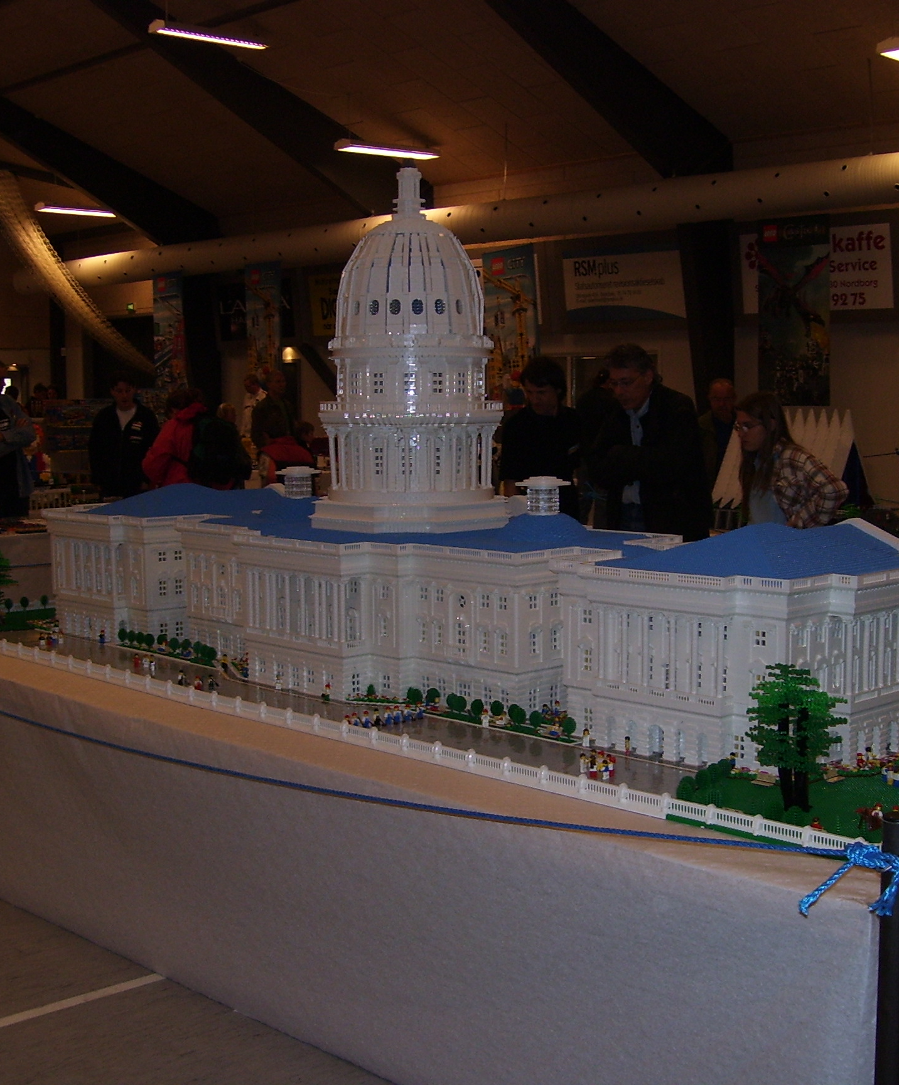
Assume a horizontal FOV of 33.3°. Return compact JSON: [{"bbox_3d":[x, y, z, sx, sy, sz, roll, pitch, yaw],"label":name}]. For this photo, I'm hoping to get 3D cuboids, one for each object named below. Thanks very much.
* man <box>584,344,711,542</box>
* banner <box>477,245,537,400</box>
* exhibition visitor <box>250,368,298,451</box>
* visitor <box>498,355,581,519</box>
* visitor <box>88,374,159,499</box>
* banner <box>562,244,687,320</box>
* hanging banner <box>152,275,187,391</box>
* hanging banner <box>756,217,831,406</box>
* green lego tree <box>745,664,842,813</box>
[{"bbox_3d":[0.909,0.032,6.852,0.560,1.820,0.420,4,7,40],"label":"man"},{"bbox_3d":[0.749,-2.762,19.000,0.920,2.000,0.020,5,8,44],"label":"banner"},{"bbox_3d":[-1.528,-0.557,13.000,0.500,1.820,0.380,-5,7,-37],"label":"exhibition visitor"},{"bbox_3d":[0.434,0.020,7.203,0.530,1.780,0.400,3,6,32],"label":"visitor"},{"bbox_3d":[-2.250,-0.265,10.400,0.520,1.760,0.360,-2,6,-12],"label":"visitor"},{"bbox_3d":[1.964,-2.933,17.082,1.704,0.832,0.050,5,12,45],"label":"banner"},{"bbox_3d":[-4.069,-3.005,21.943,0.030,1.813,0.806,-6,8,-45],"label":"hanging banner"},{"bbox_3d":[3.332,-2.226,14.564,0.030,1.813,0.806,-6,8,-45],"label":"hanging banner"},{"bbox_3d":[0.705,0.397,3.080,0.200,0.292,0.200,-1,6,0],"label":"green lego tree"}]

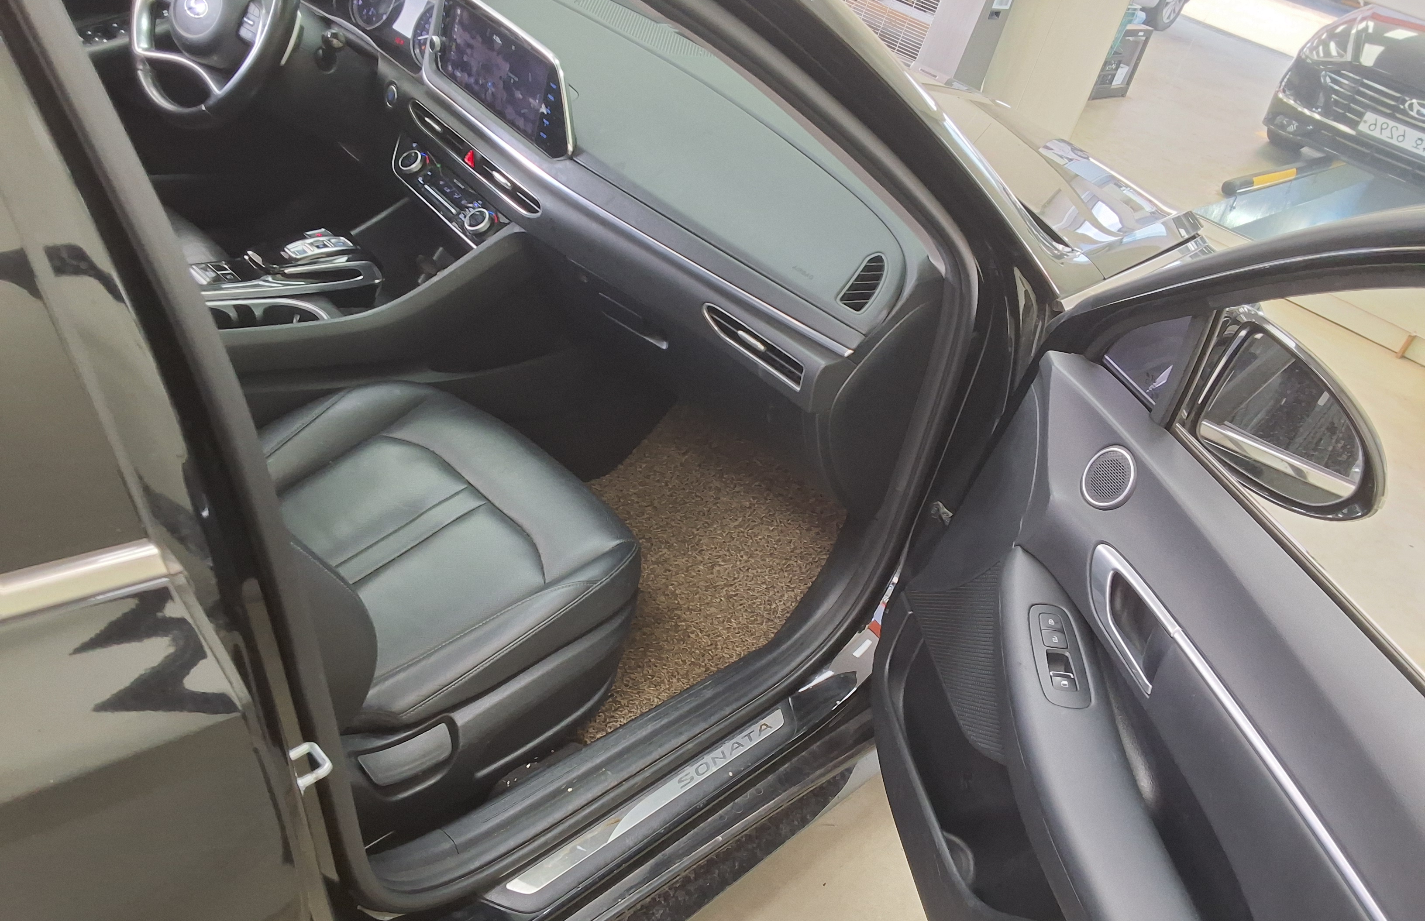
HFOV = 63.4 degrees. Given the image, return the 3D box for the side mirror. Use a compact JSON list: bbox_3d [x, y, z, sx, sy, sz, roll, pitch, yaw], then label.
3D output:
[{"bbox_3d":[0.614,-0.051,1.240,0.215,0.155,0.125,26,31,1],"label":"side mirror"}]

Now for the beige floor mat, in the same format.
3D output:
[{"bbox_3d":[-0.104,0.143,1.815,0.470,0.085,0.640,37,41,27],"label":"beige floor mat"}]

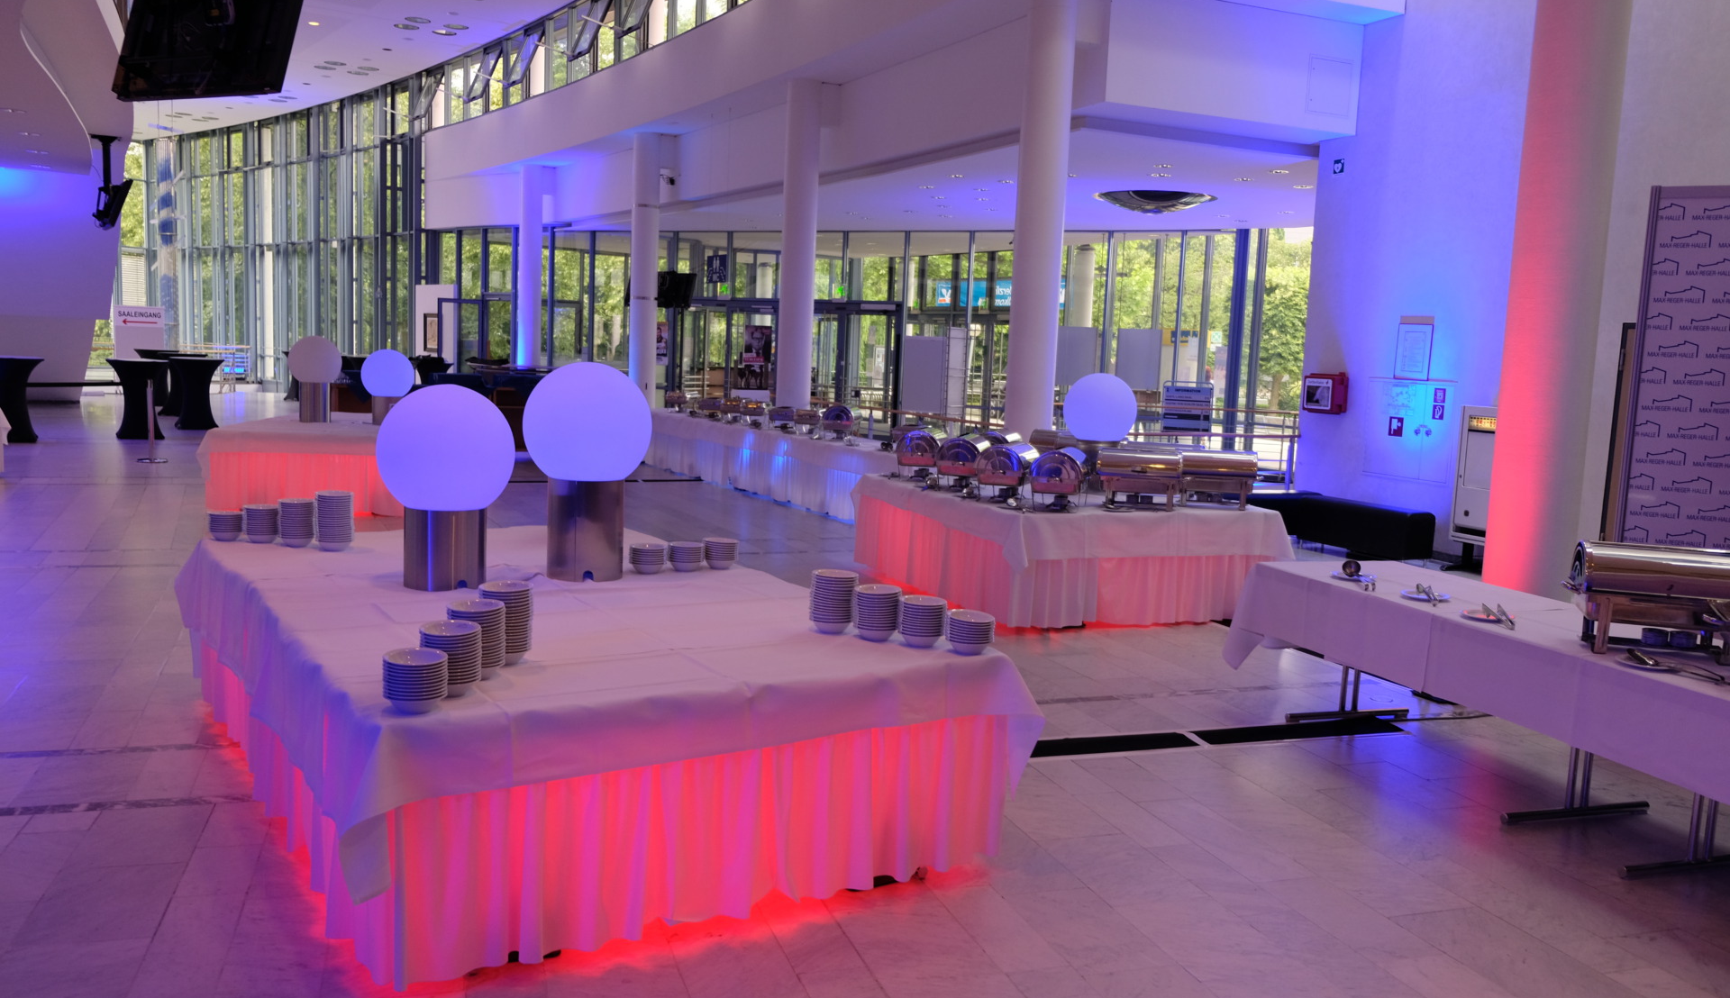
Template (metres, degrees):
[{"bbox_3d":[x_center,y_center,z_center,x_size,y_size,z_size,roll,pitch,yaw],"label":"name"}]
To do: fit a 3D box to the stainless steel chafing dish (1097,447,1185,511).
[{"bbox_3d":[1.804,-0.133,8.445,0.580,0.380,0.365,4,7,14],"label":"stainless steel chafing dish"}]

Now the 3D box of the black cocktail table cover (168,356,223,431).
[{"bbox_3d":[-10.526,-1.661,20.434,0.810,1.100,0.810,-1,7,-27],"label":"black cocktail table cover"}]

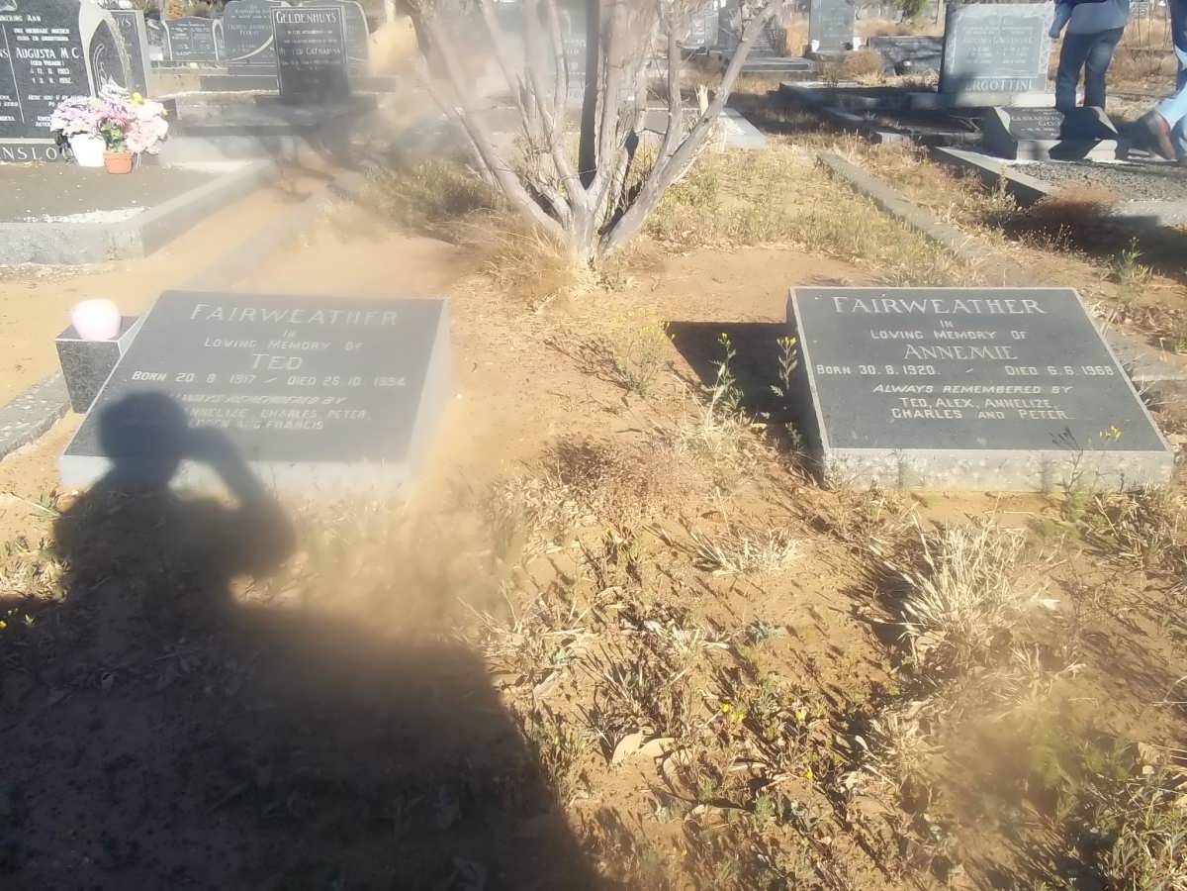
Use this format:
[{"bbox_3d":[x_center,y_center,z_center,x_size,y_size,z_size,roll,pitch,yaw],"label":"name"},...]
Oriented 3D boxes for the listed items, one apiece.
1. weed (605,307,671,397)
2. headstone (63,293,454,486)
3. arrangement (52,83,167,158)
[{"bbox_3d":[0.135,-0.281,3.291,0.196,0.257,0.196,0,22,0],"label":"weed"},{"bbox_3d":[-0.845,-0.169,2.918,0.840,0.315,0.703,1,22,2],"label":"headstone"},{"bbox_3d":[-2.824,-1.895,6.400,0.640,0.410,0.380,1,22,1],"label":"arrangement"}]

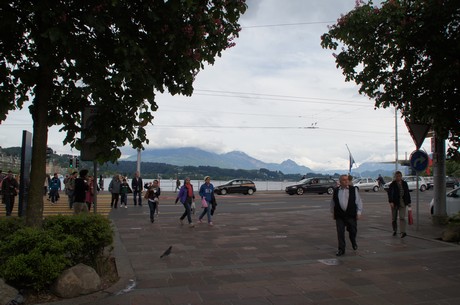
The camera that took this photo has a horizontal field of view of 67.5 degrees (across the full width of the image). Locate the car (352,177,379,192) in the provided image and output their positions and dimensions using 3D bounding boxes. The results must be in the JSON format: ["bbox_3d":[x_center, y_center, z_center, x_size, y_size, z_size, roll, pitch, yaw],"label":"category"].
[{"bbox_3d":[13.338,3.304,34.800,3.800,1.440,1.660,2,-5,-18],"label":"car"}]

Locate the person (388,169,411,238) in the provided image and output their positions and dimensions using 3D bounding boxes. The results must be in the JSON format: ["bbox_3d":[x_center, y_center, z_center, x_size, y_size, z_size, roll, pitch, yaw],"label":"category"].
[{"bbox_3d":[4.487,1.382,9.150,0.600,1.760,0.420,-1,-5,18],"label":"person"}]

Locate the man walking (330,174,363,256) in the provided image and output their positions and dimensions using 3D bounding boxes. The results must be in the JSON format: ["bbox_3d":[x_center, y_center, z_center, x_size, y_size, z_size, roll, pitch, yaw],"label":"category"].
[{"bbox_3d":[2.520,1.358,7.450,0.640,1.730,0.450,-1,-5,20],"label":"man walking"}]

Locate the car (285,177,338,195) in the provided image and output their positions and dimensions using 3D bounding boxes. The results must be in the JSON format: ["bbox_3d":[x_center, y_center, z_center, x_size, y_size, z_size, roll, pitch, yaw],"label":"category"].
[{"bbox_3d":[6.959,2.893,29.300,4.500,1.440,1.800,2,-5,-15],"label":"car"}]

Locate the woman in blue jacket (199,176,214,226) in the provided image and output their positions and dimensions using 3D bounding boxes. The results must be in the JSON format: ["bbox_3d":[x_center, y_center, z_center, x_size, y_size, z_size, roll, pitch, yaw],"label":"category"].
[{"bbox_3d":[-0.775,1.644,11.600,0.500,1.650,0.500,4,-6,-37],"label":"woman in blue jacket"}]

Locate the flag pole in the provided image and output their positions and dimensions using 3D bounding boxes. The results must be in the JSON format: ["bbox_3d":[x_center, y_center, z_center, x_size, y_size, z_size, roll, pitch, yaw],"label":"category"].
[{"bbox_3d":[17.538,1.016,50.000,1.000,4.600,0.600,1,-4,0],"label":"flag pole"}]

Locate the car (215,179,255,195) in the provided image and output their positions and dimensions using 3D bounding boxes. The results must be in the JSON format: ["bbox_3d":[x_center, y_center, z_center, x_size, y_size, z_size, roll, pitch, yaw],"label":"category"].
[{"bbox_3d":[0.522,3.253,32.100,3.950,1.450,1.700,1,-4,-2],"label":"car"}]

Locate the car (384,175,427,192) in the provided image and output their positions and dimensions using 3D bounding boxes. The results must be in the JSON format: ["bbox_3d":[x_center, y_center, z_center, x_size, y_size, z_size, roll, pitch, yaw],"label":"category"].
[{"bbox_3d":[16.947,3.075,33.200,4.250,1.470,1.750,2,-5,-20],"label":"car"}]

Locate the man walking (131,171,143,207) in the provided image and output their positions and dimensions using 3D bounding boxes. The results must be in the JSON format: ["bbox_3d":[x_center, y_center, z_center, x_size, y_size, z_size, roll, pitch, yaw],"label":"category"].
[{"bbox_3d":[-4.845,1.902,18.000,0.530,1.770,0.380,1,-4,-7],"label":"man walking"}]

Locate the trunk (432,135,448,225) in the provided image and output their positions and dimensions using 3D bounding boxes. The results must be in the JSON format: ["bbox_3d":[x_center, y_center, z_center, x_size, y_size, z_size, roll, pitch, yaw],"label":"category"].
[{"bbox_3d":[7.457,0.850,12.200,0.500,3.500,0.500,1,-4,0],"label":"trunk"}]

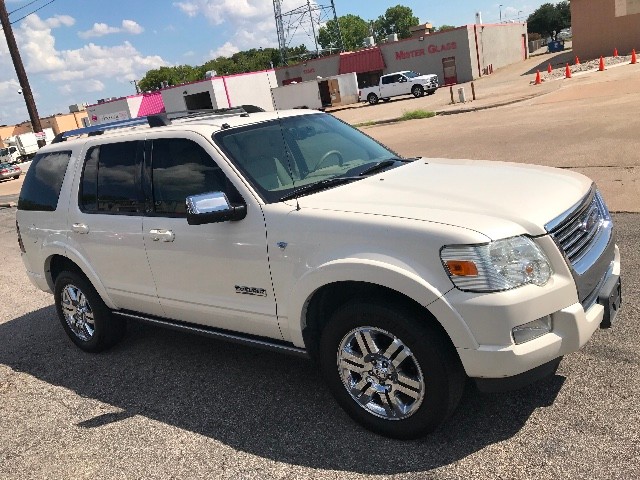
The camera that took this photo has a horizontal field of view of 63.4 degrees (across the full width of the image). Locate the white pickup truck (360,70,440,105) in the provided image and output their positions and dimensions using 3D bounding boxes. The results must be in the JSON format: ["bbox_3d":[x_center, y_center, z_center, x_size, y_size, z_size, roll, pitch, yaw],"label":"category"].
[{"bbox_3d":[5.786,-11.269,38.272,5.890,1.960,2.100,3,18,40],"label":"white pickup truck"}]

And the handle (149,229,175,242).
[{"bbox_3d":[-1.016,-0.029,3.303,0.230,0.075,0.055,1,15,37],"label":"handle"}]

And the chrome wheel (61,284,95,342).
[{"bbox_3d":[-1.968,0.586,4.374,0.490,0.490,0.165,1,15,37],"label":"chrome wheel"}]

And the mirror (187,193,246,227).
[{"bbox_3d":[-0.585,-0.168,2.857,0.190,0.170,0.240,1,15,37],"label":"mirror"}]

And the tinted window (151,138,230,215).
[{"bbox_3d":[-0.795,-0.403,3.184,0.760,0.500,0.060,1,0,37],"label":"tinted window"}]

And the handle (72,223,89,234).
[{"bbox_3d":[-1.730,-0.078,3.754,0.190,0.075,0.050,2,17,38],"label":"handle"}]

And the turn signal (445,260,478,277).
[{"bbox_3d":[0.610,0.124,2.237,0.115,0.067,0.045,-5,12,13],"label":"turn signal"}]

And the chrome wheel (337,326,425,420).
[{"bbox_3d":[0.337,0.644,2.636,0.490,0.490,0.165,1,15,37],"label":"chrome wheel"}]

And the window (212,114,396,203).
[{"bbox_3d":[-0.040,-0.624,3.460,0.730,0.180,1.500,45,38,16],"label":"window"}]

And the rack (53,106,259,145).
[{"bbox_3d":[-1.319,-0.985,4.325,1.600,0.130,1.160,2,17,38],"label":"rack"}]

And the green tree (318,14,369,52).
[{"bbox_3d":[3.651,-24.541,70.000,7.000,12.000,7.000,-7,12,5],"label":"green tree"}]

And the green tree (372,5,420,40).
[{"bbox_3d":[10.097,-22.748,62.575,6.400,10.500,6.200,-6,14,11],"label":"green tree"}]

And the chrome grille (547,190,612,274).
[{"bbox_3d":[1.337,-0.102,2.577,0.170,0.350,0.880,-13,7,40],"label":"chrome grille"}]

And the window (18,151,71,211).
[{"bbox_3d":[-2.283,-0.472,4.273,0.870,0.470,0.090,2,0,38],"label":"window"}]

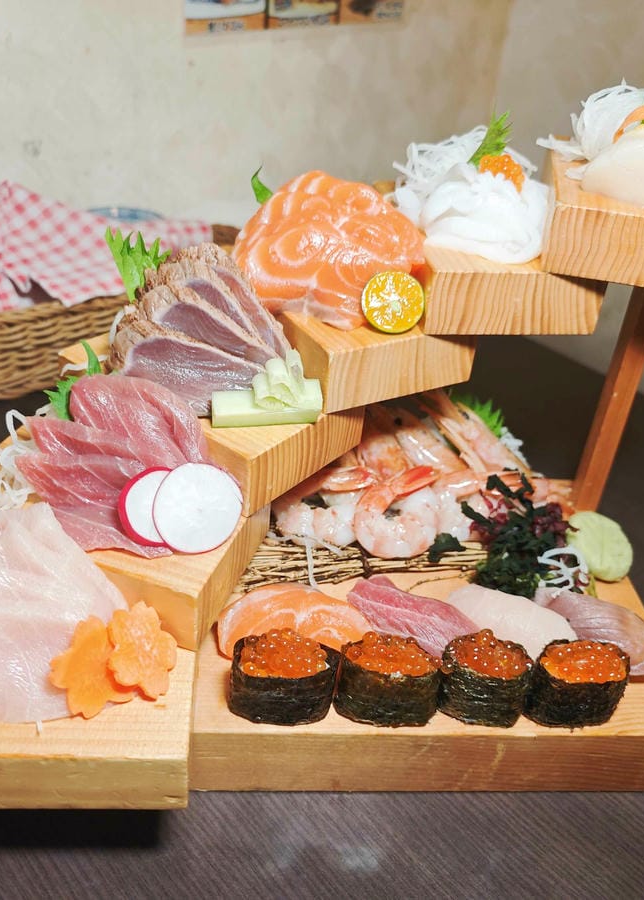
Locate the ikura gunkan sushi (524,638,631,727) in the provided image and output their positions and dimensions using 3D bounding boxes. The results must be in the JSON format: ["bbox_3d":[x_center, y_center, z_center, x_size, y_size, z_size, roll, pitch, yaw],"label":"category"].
[{"bbox_3d":[0.119,0.107,0.371,0.044,0.031,0.027,1,33,-7],"label":"ikura gunkan sushi"}]

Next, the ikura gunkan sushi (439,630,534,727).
[{"bbox_3d":[0.075,0.104,0.367,0.043,0.035,0.028,2,33,-5],"label":"ikura gunkan sushi"}]

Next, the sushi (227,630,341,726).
[{"bbox_3d":[-0.017,0.101,0.359,0.046,0.034,0.029,3,33,-4],"label":"sushi"}]

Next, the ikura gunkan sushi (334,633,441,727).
[{"bbox_3d":[0.030,0.103,0.363,0.045,0.033,0.030,3,33,-3],"label":"ikura gunkan sushi"}]

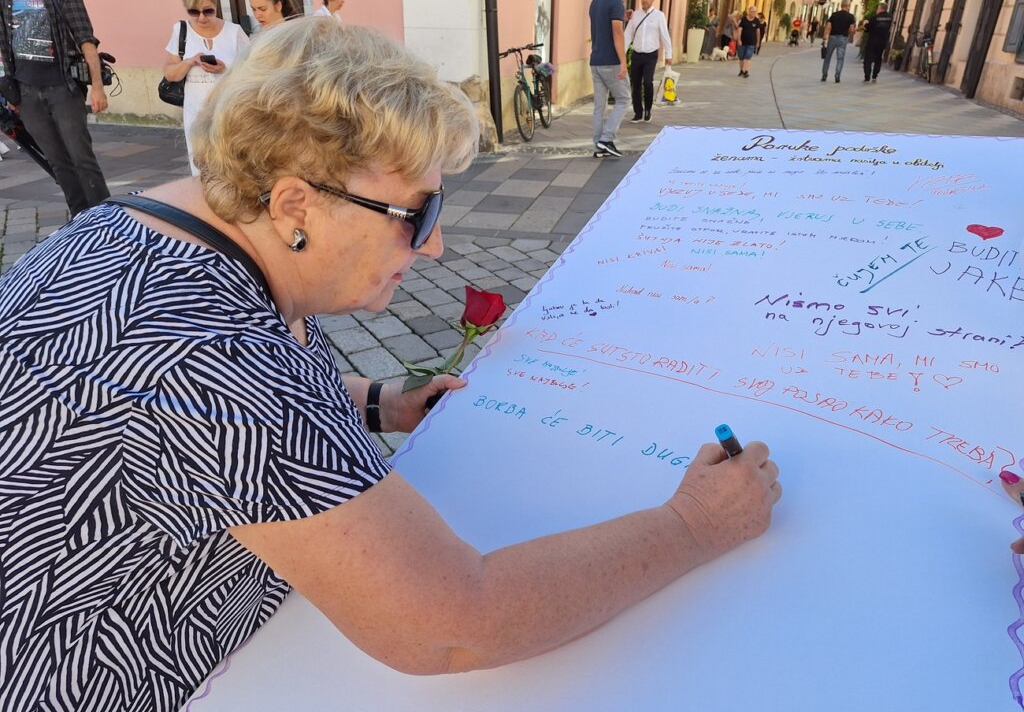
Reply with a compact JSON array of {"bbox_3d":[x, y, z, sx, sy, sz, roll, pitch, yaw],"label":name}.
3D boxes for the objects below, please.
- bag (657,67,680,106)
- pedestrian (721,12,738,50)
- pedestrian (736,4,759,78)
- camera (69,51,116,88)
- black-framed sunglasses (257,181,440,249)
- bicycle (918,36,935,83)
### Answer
[{"bbox_3d":[2.333,-4.017,10.142,0.330,0.540,0.150,4,26,8],"label":"bag"},{"bbox_3d":[8.472,-12.472,26.504,0.500,1.620,0.500,3,26,6],"label":"pedestrian"},{"bbox_3d":[6.441,-8.546,18.531,0.560,1.730,0.420,8,27,15],"label":"pedestrian"},{"bbox_3d":[-2.497,-1.705,4.050,0.270,0.200,0.140,-11,28,-21],"label":"camera"},{"bbox_3d":[-0.144,-0.155,0.648,0.155,0.058,0.145,17,21,-6],"label":"black-framed sunglasses"},{"bbox_3d":[10.205,-7.345,16.786,0.550,1.050,1.720,1,25,20],"label":"bicycle"}]

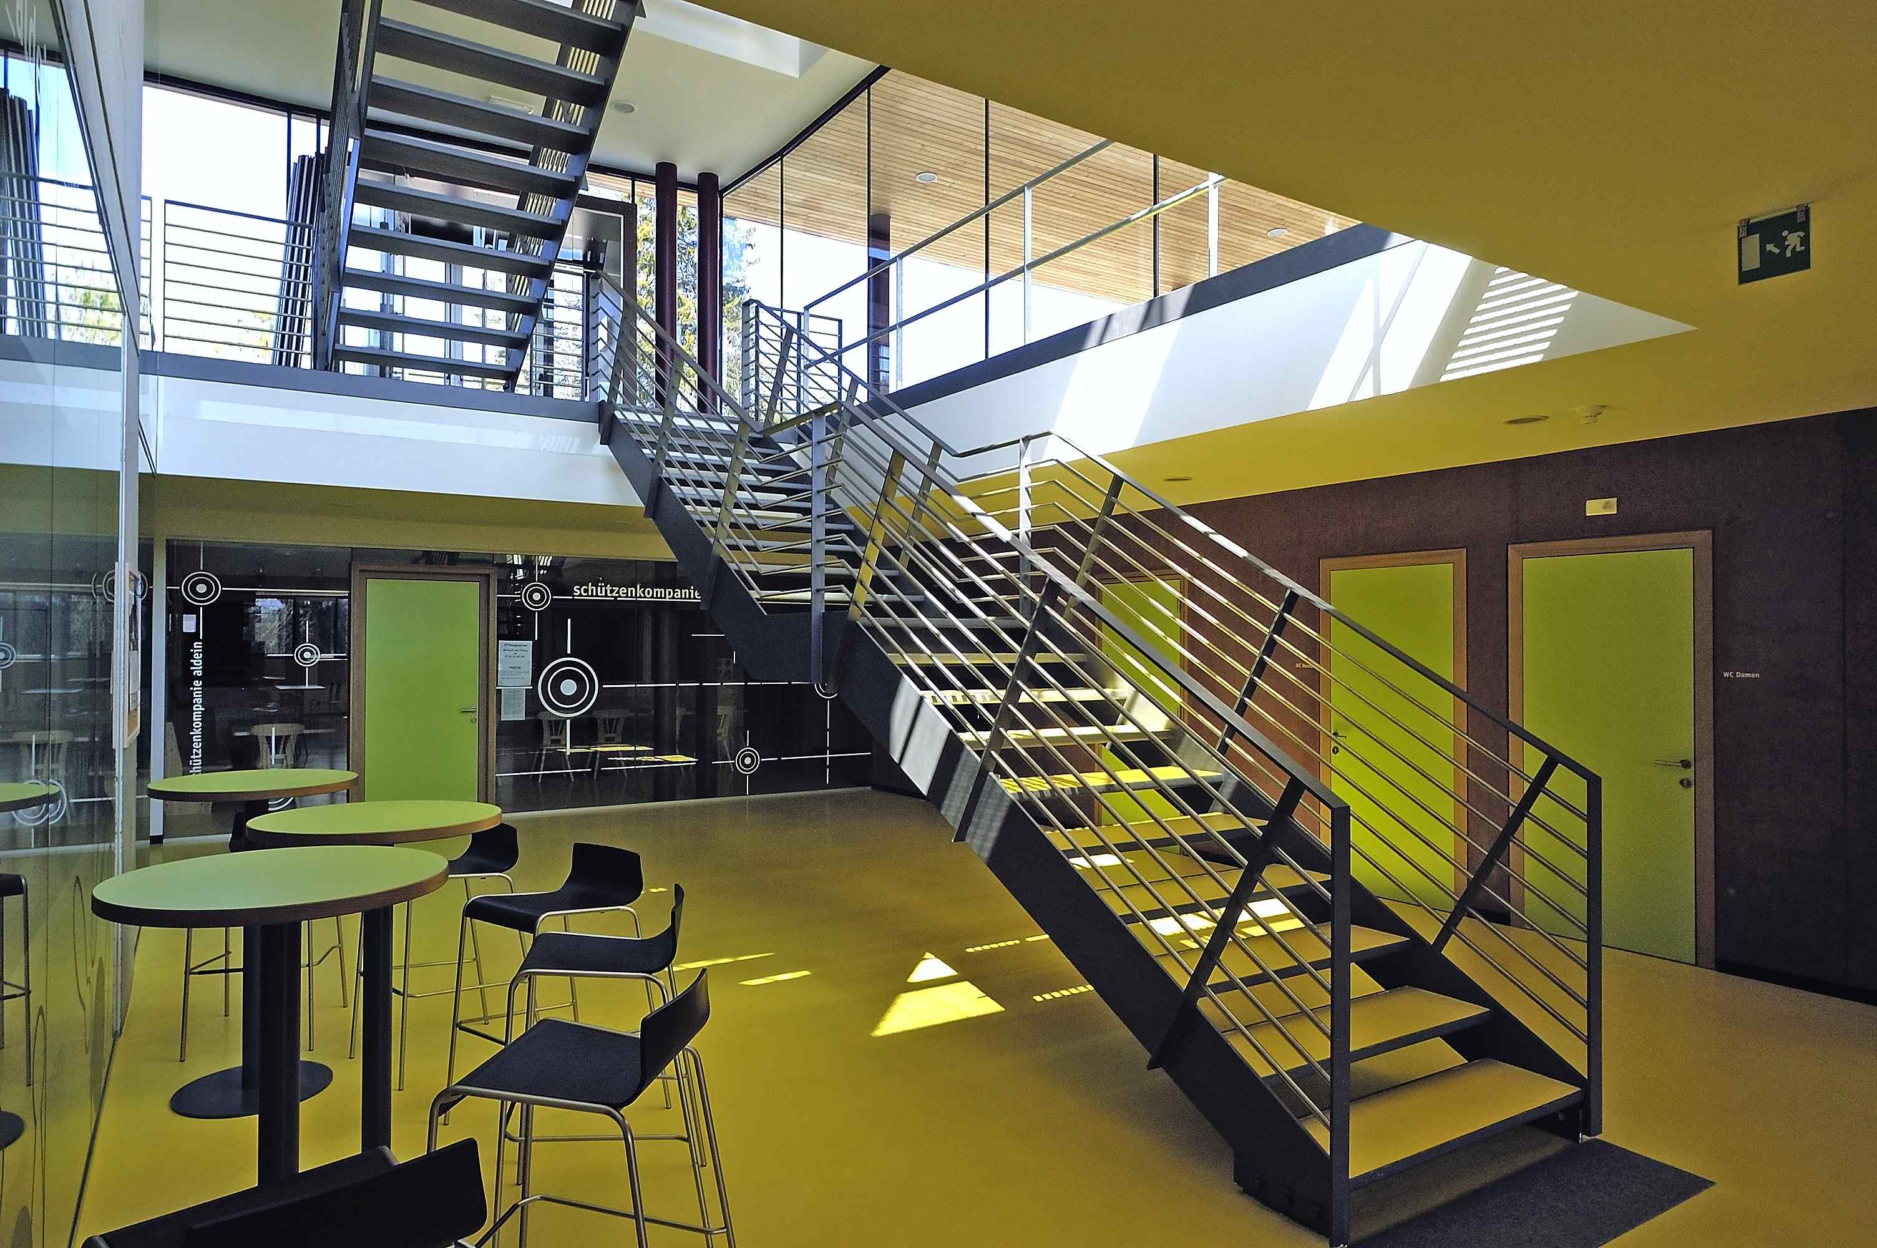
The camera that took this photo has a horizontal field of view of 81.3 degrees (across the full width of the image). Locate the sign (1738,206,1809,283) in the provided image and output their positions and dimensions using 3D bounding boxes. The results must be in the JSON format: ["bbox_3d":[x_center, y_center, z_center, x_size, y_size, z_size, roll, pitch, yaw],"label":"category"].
[{"bbox_3d":[2.041,-0.922,2.669,0.012,0.152,0.149,0,-1,-32],"label":"sign"}]

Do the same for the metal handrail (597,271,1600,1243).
[{"bbox_3d":[-0.240,-0.528,6.199,1.350,4.517,6.949,0,-1,-33],"label":"metal handrail"}]

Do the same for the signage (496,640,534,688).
[{"bbox_3d":[-3.942,0.372,10.203,0.292,0.415,0.010,0,-1,-31],"label":"signage"}]

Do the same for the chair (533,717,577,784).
[{"bbox_3d":[-4.429,1.395,12.600,0.450,0.810,0.480,0,-1,-31],"label":"chair"}]

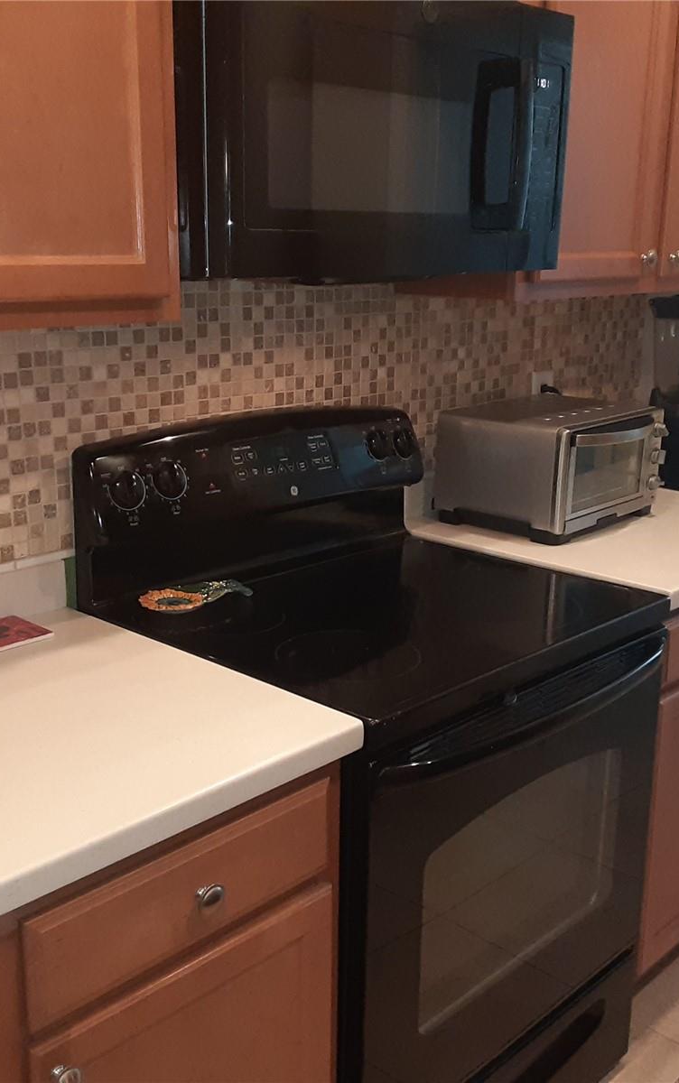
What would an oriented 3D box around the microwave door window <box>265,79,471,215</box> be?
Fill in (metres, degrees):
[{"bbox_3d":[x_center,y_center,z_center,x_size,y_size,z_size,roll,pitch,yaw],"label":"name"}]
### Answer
[{"bbox_3d":[0.052,-0.543,1.579,0.018,0.160,0.414,14,20,43],"label":"microwave door window"}]

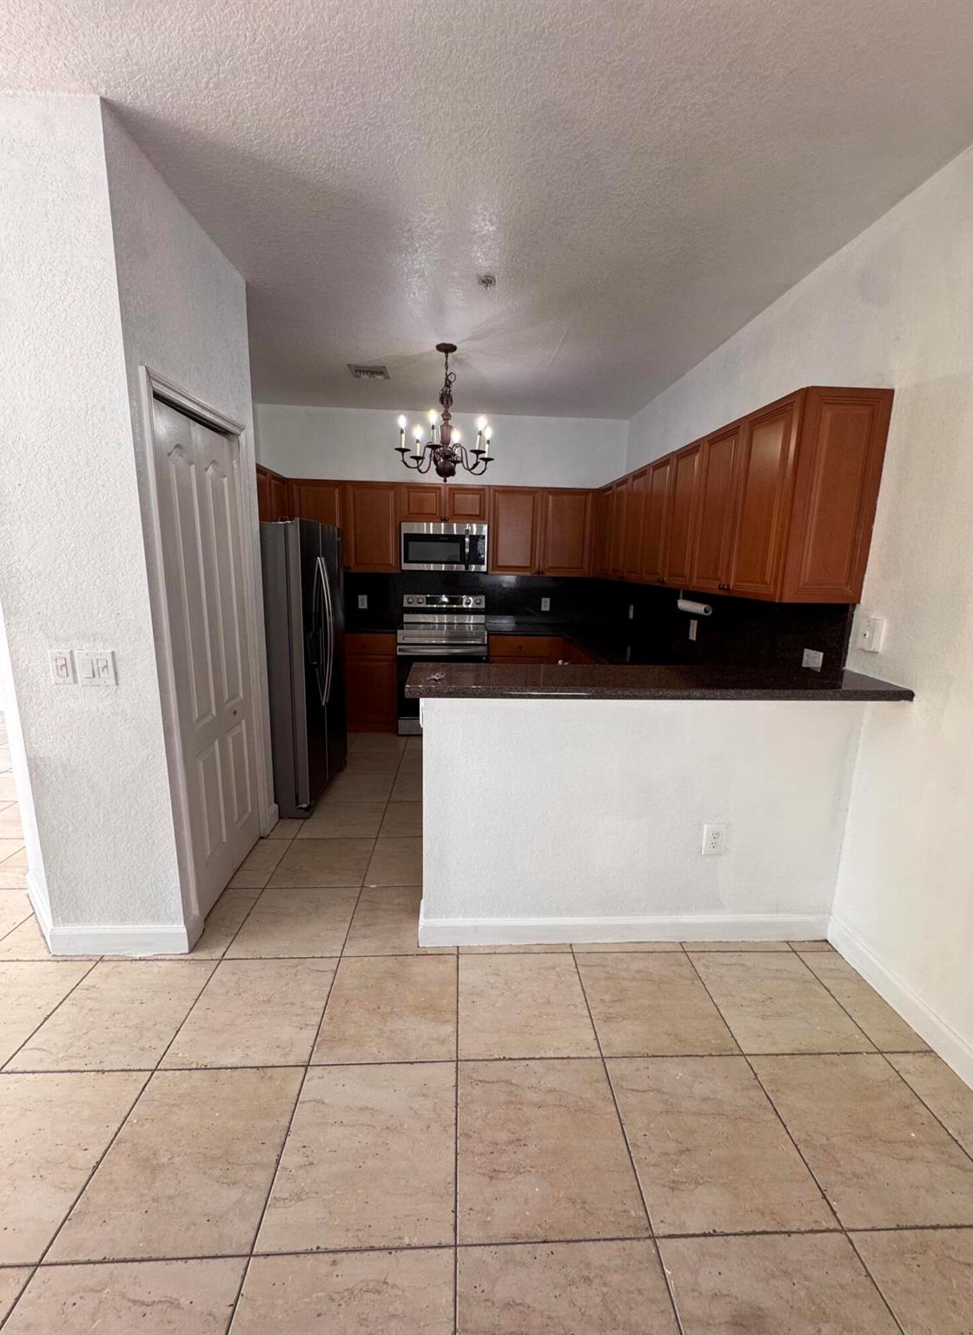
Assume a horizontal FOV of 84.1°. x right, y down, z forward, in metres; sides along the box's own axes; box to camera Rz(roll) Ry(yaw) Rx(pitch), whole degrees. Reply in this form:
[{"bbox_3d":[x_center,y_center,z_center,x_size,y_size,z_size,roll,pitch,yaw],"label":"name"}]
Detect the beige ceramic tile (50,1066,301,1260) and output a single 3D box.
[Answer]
[{"bbox_3d":[-0.762,1.267,1.418,0.451,0.010,0.451,1,12,-3],"label":"beige ceramic tile"}]

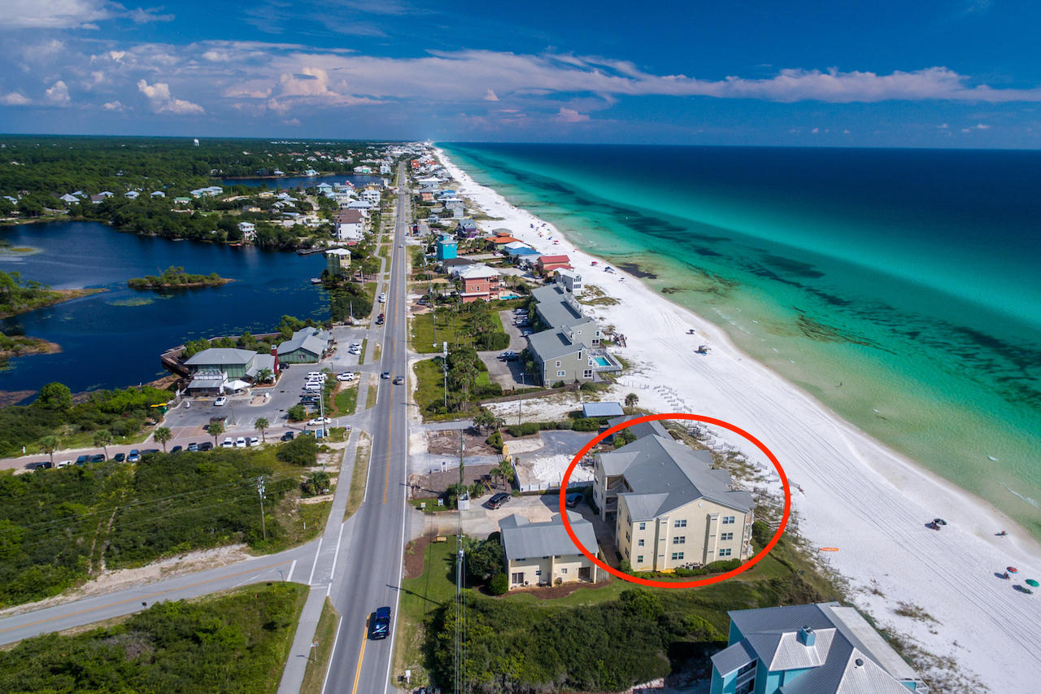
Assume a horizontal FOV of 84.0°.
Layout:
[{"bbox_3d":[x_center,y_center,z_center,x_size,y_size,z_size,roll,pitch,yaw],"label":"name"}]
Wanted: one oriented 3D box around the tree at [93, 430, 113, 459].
[{"bbox_3d":[-79.420,18.913,110.403,3.200,6.100,3.200,1,20,0],"label":"tree"}]

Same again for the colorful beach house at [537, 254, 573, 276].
[{"bbox_3d":[17.233,-40.466,286.352,17.700,9.400,13.000,-7,21,-21],"label":"colorful beach house"}]

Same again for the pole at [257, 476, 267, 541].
[{"bbox_3d":[-41.892,26.197,92.979,1.200,12.200,0.800,-3,20,-9],"label":"pole"}]

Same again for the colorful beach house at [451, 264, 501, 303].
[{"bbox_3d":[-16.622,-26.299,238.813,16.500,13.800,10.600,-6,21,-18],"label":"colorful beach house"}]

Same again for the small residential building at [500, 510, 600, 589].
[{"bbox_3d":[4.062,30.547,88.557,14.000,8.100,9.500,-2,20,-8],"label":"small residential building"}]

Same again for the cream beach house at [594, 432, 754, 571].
[{"bbox_3d":[25.423,24.994,98.513,21.100,12.400,21.500,-2,20,-8],"label":"cream beach house"}]

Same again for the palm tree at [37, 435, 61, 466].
[{"bbox_3d":[-93.389,20.764,114.387,4.200,6.800,4.200,-3,20,-9],"label":"palm tree"}]

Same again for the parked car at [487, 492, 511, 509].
[{"bbox_3d":[-3.517,26.253,99.132,1.920,1.750,4.750,14,23,32],"label":"parked car"}]

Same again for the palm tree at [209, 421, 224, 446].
[{"bbox_3d":[-61.059,17.427,115.982,3.000,5.600,3.000,1,20,0],"label":"palm tree"}]

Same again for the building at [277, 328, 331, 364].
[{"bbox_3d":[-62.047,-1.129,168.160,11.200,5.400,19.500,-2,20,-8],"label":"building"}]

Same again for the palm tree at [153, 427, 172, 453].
[{"bbox_3d":[-69.959,18.304,113.346,3.300,5.500,3.300,1,20,0],"label":"palm tree"}]

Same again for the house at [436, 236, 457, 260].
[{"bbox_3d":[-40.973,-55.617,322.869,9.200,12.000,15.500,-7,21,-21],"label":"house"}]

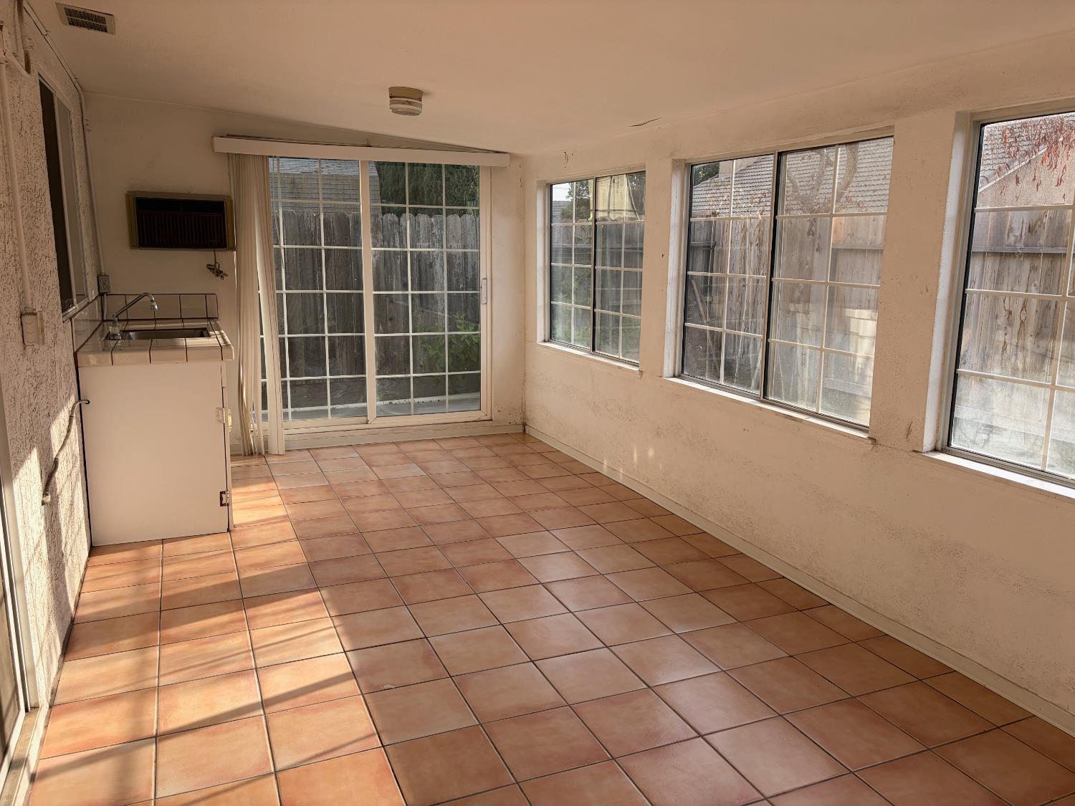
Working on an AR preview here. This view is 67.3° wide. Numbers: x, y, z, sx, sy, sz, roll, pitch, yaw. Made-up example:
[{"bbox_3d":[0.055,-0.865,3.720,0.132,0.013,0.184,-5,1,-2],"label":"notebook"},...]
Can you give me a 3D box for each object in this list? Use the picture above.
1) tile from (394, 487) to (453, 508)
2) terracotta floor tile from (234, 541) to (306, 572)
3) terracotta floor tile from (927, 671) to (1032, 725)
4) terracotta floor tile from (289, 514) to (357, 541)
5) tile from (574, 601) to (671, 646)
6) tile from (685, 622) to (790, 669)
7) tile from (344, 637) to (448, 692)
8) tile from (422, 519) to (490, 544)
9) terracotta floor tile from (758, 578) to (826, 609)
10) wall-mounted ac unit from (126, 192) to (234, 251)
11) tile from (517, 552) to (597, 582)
[{"bbox_3d":[-0.673,0.564,4.742,0.299,0.010,0.299,-3,12,-23],"label":"tile"},{"bbox_3d":[-1.273,0.733,3.851,0.298,0.010,0.298,-4,12,-23],"label":"terracotta floor tile"},{"bbox_3d":[1.480,1.000,2.733,0.160,0.010,0.299,-3,12,-23],"label":"terracotta floor tile"},{"bbox_3d":[-1.111,0.653,4.211,0.298,0.012,0.298,-3,12,-23],"label":"terracotta floor tile"},{"bbox_3d":[0.340,0.883,3.219,0.294,0.012,0.294,-3,12,-23],"label":"tile"},{"bbox_3d":[0.740,0.919,3.066,0.299,0.010,0.299,-3,12,-23],"label":"tile"},{"bbox_3d":[-0.500,0.931,2.856,0.299,0.010,0.299,-3,12,-23],"label":"tile"},{"bbox_3d":[-0.428,0.681,4.208,0.300,0.011,0.300,-3,12,-23],"label":"tile"},{"bbox_3d":[1.123,0.828,3.556,0.177,0.010,0.298,-4,12,-23],"label":"terracotta floor tile"},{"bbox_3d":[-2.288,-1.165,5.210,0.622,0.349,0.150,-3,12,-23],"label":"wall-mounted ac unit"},{"bbox_3d":[0.094,0.769,3.767,0.299,0.010,0.299,-3,12,-23],"label":"tile"}]

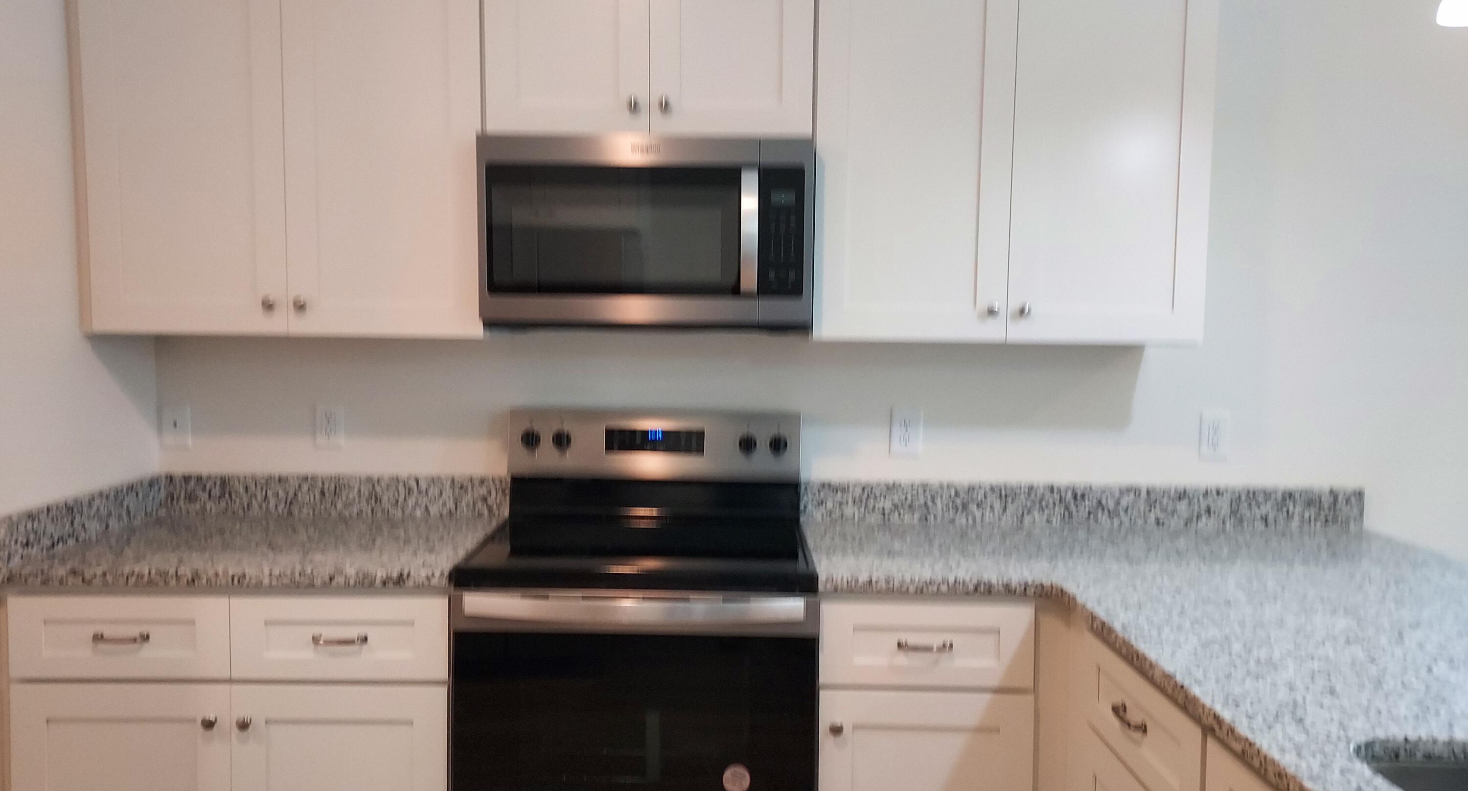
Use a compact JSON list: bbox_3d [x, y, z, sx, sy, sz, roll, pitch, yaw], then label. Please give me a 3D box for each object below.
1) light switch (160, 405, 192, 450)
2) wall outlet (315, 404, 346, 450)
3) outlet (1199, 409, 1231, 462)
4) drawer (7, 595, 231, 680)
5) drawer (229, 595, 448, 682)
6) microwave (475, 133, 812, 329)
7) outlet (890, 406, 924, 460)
[{"bbox_3d":[-1.484,0.086,2.707,0.079,0.120,0.010,1,4,0],"label":"light switch"},{"bbox_3d":[-1.074,0.084,2.705,0.080,0.120,0.010,1,4,0],"label":"wall outlet"},{"bbox_3d":[1.276,0.105,2.699,0.083,0.124,0.010,1,4,0],"label":"outlet"},{"bbox_3d":[-1.277,0.488,2.323,0.461,0.177,0.455,1,4,0],"label":"drawer"},{"bbox_3d":[-0.820,0.493,2.321,0.454,0.177,0.455,1,4,0],"label":"drawer"},{"bbox_3d":[-0.197,-0.378,2.474,0.760,0.428,0.395,1,4,0],"label":"microwave"},{"bbox_3d":[0.458,0.098,2.701,0.083,0.124,0.010,1,4,0],"label":"outlet"}]

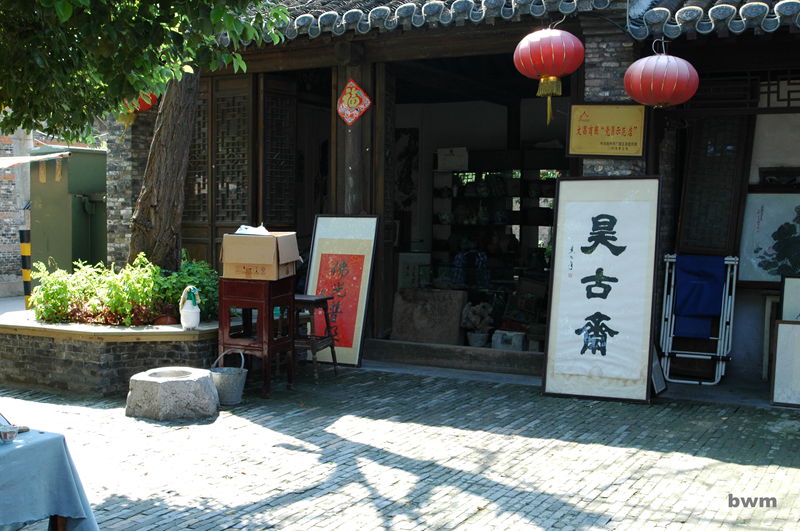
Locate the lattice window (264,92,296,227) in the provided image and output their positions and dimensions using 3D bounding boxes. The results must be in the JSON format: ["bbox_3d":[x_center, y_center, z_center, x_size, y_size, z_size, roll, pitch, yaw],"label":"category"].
[{"bbox_3d":[-1.259,-1.115,9.872,0.410,1.400,0.050,-2,4,-38],"label":"lattice window"}]

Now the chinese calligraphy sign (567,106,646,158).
[{"bbox_3d":[1.662,-1.086,7.500,0.630,0.420,0.040,5,12,27],"label":"chinese calligraphy sign"}]

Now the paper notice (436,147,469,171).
[{"bbox_3d":[0.720,-1.446,12.668,0.440,0.300,0.030,2,4,27],"label":"paper notice"}]

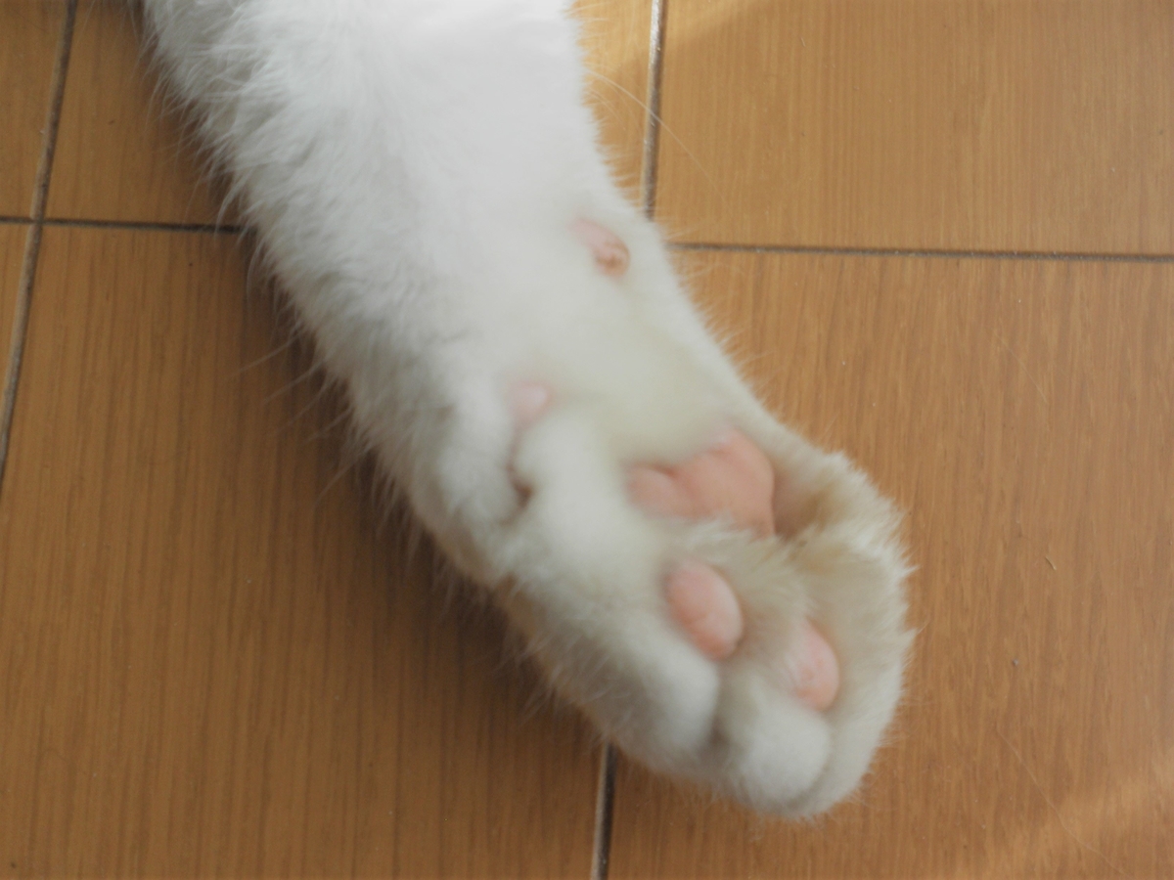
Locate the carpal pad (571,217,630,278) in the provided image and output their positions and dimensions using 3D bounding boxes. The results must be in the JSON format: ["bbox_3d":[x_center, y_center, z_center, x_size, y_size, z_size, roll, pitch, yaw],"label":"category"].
[{"bbox_3d":[0.002,-0.024,0.158,0.005,0.005,0.009,-41,80,-3],"label":"carpal pad"}]

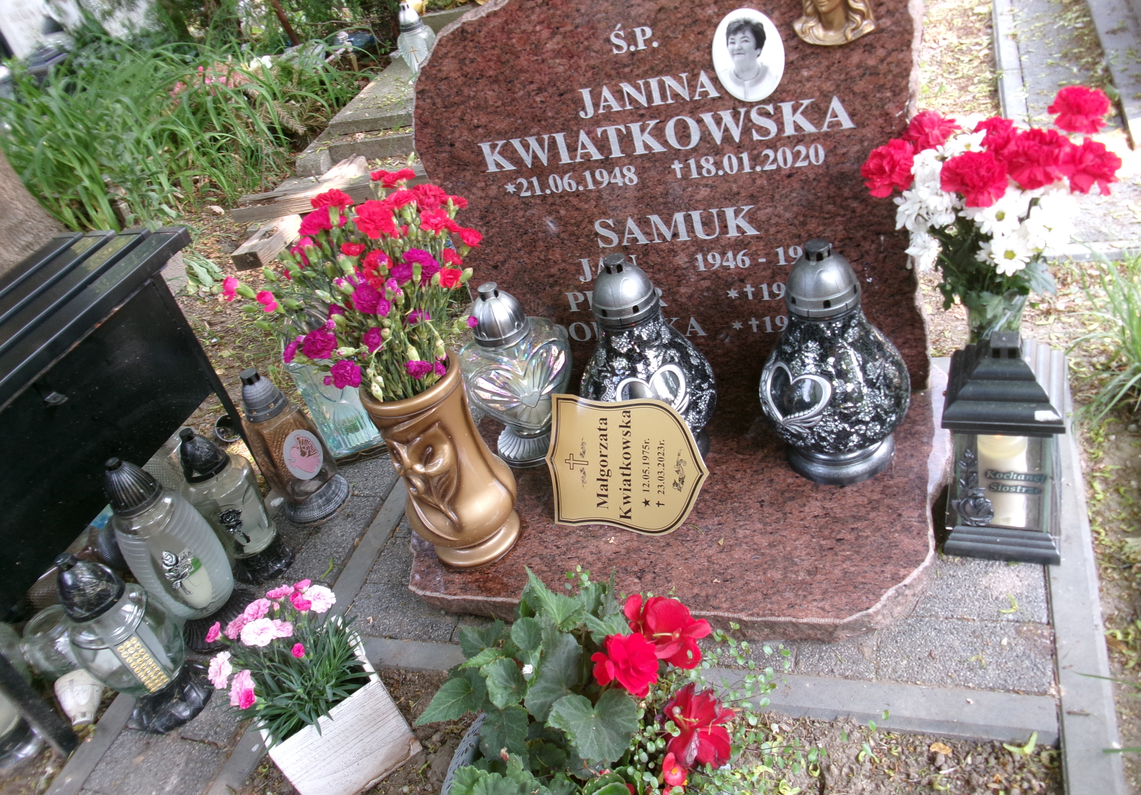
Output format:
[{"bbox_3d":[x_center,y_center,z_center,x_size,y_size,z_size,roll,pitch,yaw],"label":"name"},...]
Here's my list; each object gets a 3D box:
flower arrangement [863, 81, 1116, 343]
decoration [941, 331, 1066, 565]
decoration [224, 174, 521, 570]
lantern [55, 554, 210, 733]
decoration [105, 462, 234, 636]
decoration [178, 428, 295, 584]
[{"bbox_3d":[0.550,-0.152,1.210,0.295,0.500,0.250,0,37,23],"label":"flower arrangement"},{"bbox_3d":[0.551,0.049,1.174,0.139,0.298,0.143,2,38,26],"label":"decoration"},{"bbox_3d":[-0.211,-0.007,1.243,0.285,0.570,0.270,3,38,27],"label":"decoration"},{"bbox_3d":[-0.619,0.329,1.271,0.138,0.300,0.138,-36,38,-27],"label":"lantern"},{"bbox_3d":[-0.597,0.225,1.380,0.127,0.337,0.127,-28,35,-16],"label":"decoration"},{"bbox_3d":[-0.554,0.166,1.494,0.111,0.282,0.111,-28,35,-16],"label":"decoration"}]

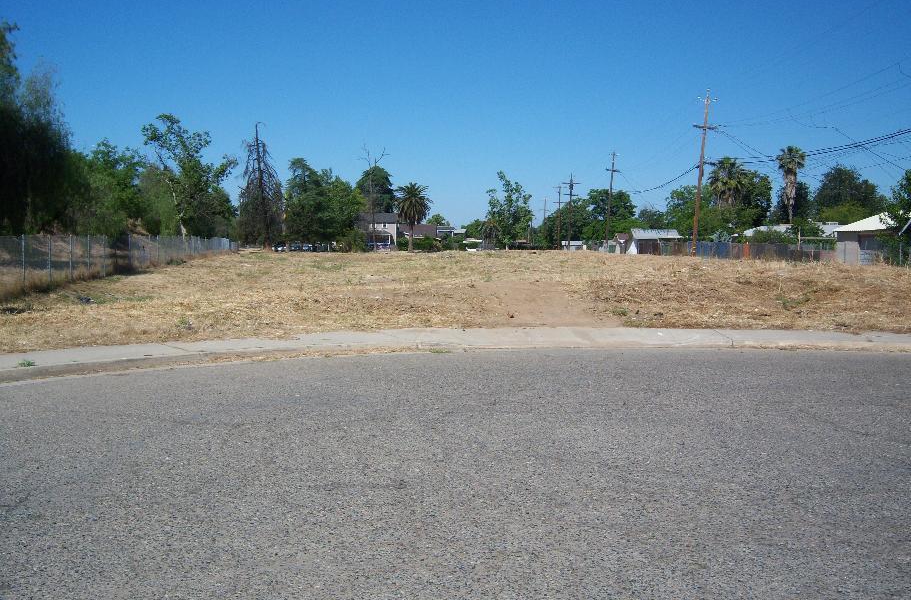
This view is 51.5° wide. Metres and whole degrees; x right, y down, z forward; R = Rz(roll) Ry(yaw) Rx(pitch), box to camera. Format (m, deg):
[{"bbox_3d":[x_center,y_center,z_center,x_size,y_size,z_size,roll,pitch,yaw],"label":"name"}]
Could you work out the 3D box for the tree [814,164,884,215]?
[{"bbox_3d":[49.691,-11.549,119.513,9.200,11.360,8.800,0,4,2],"label":"tree"}]

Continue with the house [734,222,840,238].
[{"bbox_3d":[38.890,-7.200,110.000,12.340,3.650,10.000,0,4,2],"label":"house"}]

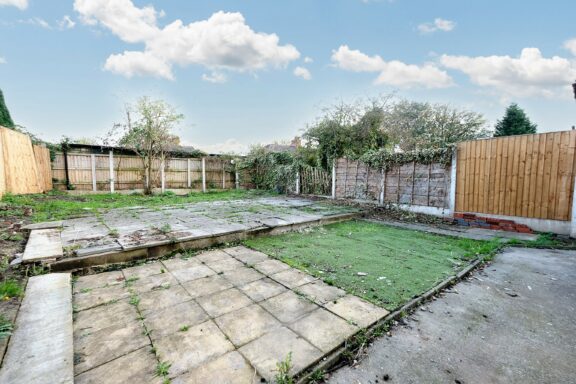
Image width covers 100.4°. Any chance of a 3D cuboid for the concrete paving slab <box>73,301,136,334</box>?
[{"bbox_3d":[-1.594,1.105,2.126,0.443,0.042,0.443,-2,5,-40],"label":"concrete paving slab"}]

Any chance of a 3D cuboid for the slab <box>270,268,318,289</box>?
[{"bbox_3d":[0.047,1.083,2.952,0.443,0.042,0.443,-2,5,-40],"label":"slab"}]

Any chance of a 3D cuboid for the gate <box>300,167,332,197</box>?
[{"bbox_3d":[1.100,-0.420,9.660,0.060,1.150,1.780,-3,5,-39],"label":"gate"}]

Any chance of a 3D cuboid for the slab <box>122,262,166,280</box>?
[{"bbox_3d":[-1.867,1.047,3.147,0.448,0.045,0.448,-2,4,-40],"label":"slab"}]

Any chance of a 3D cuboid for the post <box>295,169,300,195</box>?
[{"bbox_3d":[0.430,-0.490,10.450,0.100,1.220,0.100,-3,5,-39],"label":"post"}]

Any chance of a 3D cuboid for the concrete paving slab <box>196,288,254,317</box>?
[{"bbox_3d":[-0.591,1.041,2.241,0.404,0.045,0.404,-2,4,-39],"label":"concrete paving slab"}]

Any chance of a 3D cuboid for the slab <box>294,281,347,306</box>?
[{"bbox_3d":[0.330,1.109,2.605,0.443,0.042,0.443,-2,5,-40],"label":"slab"}]

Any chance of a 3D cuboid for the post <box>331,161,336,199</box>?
[{"bbox_3d":[1.777,-0.472,9.250,0.110,1.529,0.110,-2,4,-40],"label":"post"}]

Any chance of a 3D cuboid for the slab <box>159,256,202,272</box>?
[{"bbox_3d":[-1.432,0.982,3.253,0.412,0.045,0.433,-2,4,-39],"label":"slab"}]

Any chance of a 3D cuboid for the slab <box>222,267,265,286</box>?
[{"bbox_3d":[-0.575,1.071,3.028,0.448,0.045,0.448,-2,4,-40],"label":"slab"}]

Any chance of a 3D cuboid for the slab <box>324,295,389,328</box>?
[{"bbox_3d":[0.582,1.052,2.112,0.387,0.045,0.416,-2,4,-39],"label":"slab"}]

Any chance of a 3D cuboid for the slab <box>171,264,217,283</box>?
[{"bbox_3d":[-1.146,1.002,2.906,0.412,0.045,0.450,-2,4,-39],"label":"slab"}]

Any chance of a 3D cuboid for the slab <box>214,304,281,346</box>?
[{"bbox_3d":[-0.339,1.132,2.047,0.443,0.042,0.443,-2,5,-40],"label":"slab"}]

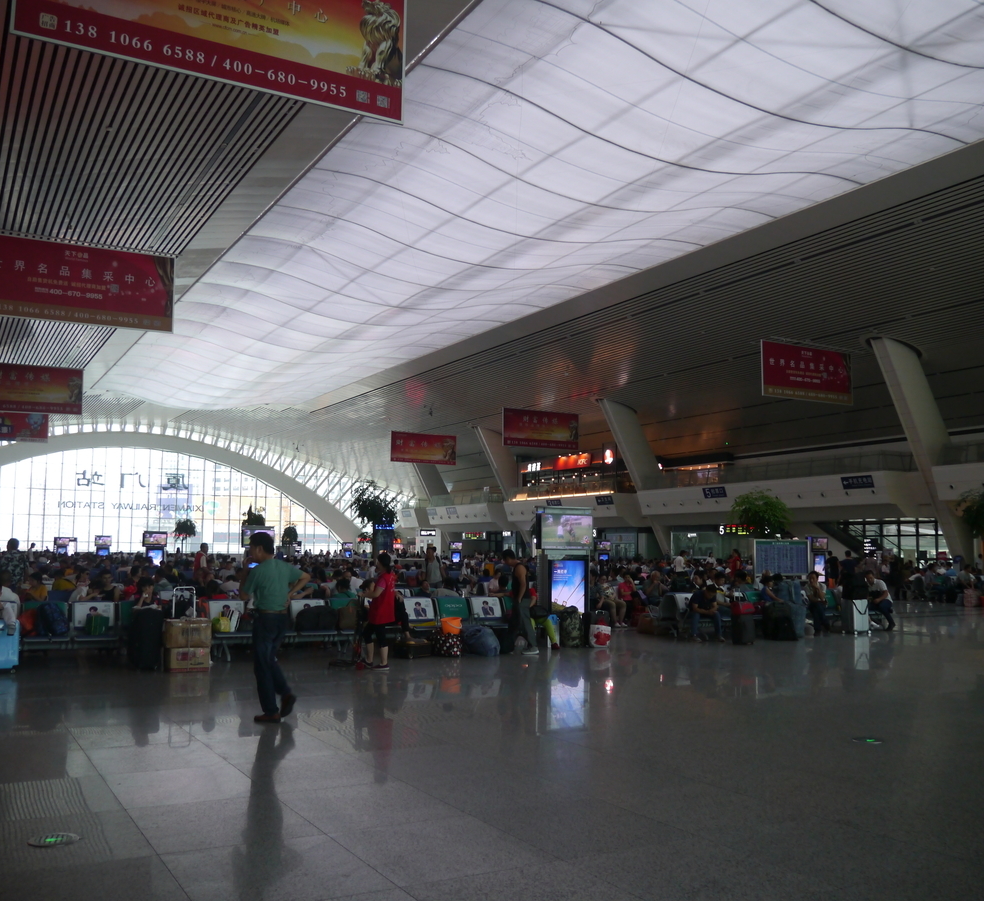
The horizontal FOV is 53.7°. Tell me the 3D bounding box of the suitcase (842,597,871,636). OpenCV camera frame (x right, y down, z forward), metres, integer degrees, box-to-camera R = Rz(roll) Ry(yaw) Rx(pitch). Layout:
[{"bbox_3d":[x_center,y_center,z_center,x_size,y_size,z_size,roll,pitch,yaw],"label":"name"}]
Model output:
[{"bbox_3d":[7.421,3.359,19.777,0.450,0.700,0.300,4,-7,-29],"label":"suitcase"}]

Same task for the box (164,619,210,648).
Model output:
[{"bbox_3d":[-4.029,2.421,12.874,0.560,0.345,0.360,4,-7,-29],"label":"box"}]

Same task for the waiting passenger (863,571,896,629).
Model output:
[{"bbox_3d":[8.437,3.249,21.121,0.520,1.240,0.750,-4,-8,40],"label":"waiting passenger"}]

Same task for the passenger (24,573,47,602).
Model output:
[{"bbox_3d":[-7.100,2.509,15.159,0.650,1.220,0.550,4,-7,-29],"label":"passenger"}]

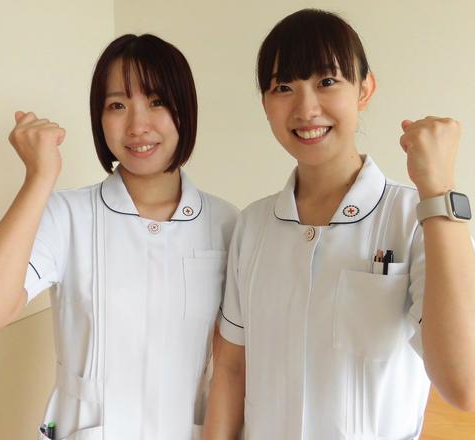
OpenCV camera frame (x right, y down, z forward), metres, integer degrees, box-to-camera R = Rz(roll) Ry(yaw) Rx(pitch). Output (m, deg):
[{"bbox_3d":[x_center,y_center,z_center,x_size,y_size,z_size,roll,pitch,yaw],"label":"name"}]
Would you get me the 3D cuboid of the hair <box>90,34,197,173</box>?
[{"bbox_3d":[-0.166,-0.206,0.725,0.184,0.230,0.210,-4,6,-4],"label":"hair"}]

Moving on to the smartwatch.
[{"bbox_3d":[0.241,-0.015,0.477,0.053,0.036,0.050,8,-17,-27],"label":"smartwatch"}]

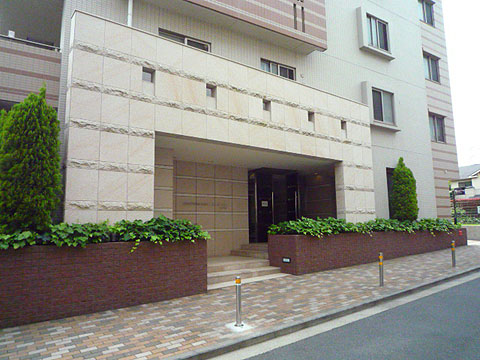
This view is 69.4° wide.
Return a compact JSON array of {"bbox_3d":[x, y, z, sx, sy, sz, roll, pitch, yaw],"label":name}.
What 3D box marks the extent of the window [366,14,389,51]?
[{"bbox_3d":[5.334,-5.665,13.415,1.317,1.245,0.120,4,-9,-32],"label":"window"}]

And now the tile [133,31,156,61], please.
[{"bbox_3d":[-2.063,-2.865,7.458,0.552,0.586,0.050,5,-9,-36],"label":"tile"}]

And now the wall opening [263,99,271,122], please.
[{"bbox_3d":[0.648,-1.806,9.129,0.269,0.579,0.210,5,-9,-36],"label":"wall opening"}]

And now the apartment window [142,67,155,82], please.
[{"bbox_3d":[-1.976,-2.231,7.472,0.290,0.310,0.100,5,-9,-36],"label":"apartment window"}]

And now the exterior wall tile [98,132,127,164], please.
[{"bbox_3d":[-2.399,-0.615,6.599,0.531,0.563,0.040,5,-9,-36],"label":"exterior wall tile"}]

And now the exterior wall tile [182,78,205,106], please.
[{"bbox_3d":[-1.031,-1.963,7.803,0.623,0.579,0.040,5,-9,-36],"label":"exterior wall tile"}]

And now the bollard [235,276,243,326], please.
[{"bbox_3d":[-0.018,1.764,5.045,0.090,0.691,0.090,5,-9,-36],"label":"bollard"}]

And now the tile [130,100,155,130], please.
[{"bbox_3d":[-2.049,-1.354,7.273,0.552,0.600,0.050,5,-9,-36],"label":"tile"}]

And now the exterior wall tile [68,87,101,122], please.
[{"bbox_3d":[-2.837,-1.385,6.386,0.530,0.578,0.040,5,-9,-36],"label":"exterior wall tile"}]

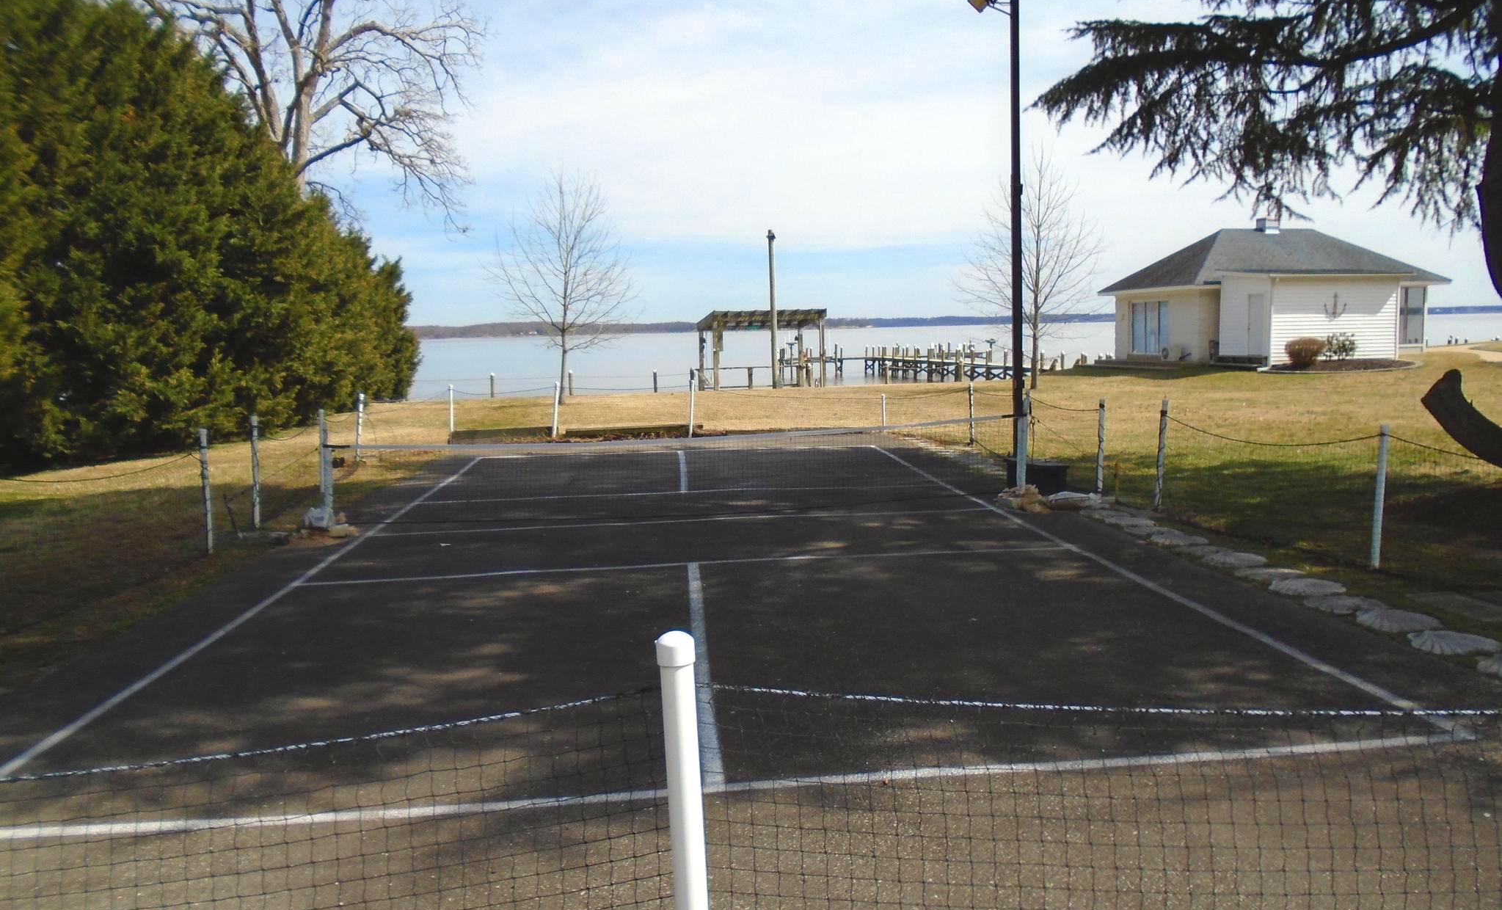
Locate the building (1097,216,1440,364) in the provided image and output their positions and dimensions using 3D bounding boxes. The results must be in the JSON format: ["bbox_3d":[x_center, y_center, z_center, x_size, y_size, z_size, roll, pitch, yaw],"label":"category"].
[{"bbox_3d":[19.477,-6.097,41.324,9.570,5.170,9.750,-2,6,-7],"label":"building"}]

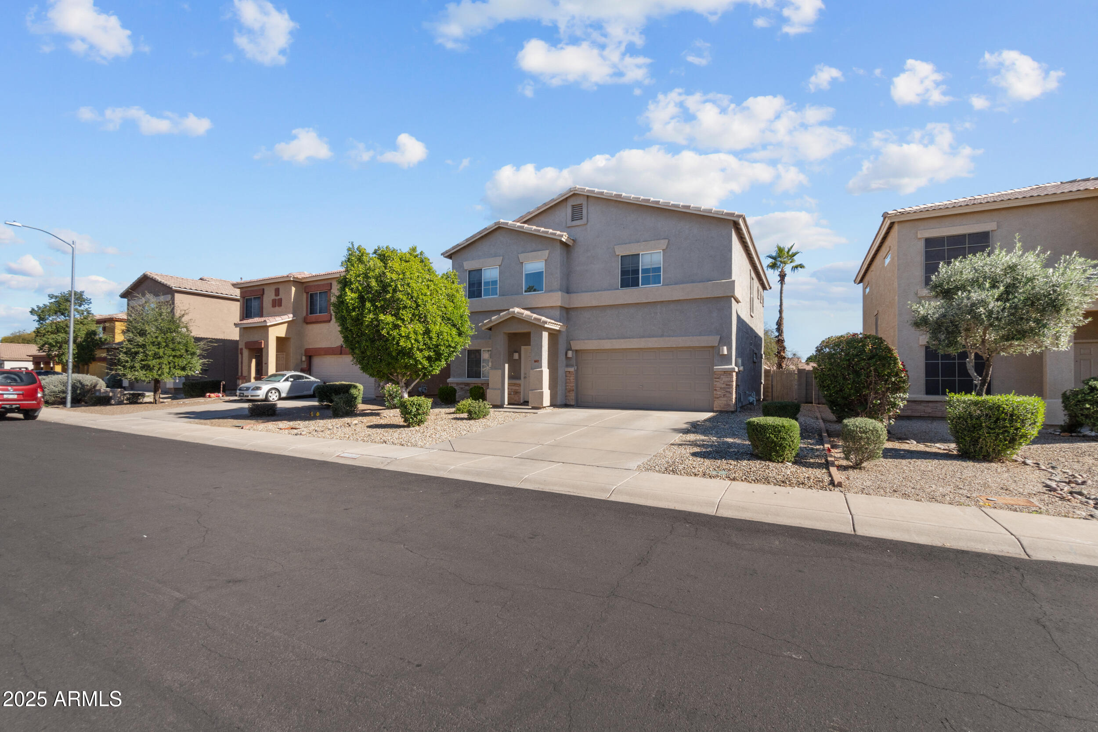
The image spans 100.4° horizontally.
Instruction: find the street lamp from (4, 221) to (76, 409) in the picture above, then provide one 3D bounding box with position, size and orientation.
[{"bbox_3d":[-21.787,-2.038,19.586,0.350,7.778,2.082,0,-1,27],"label":"street lamp"}]

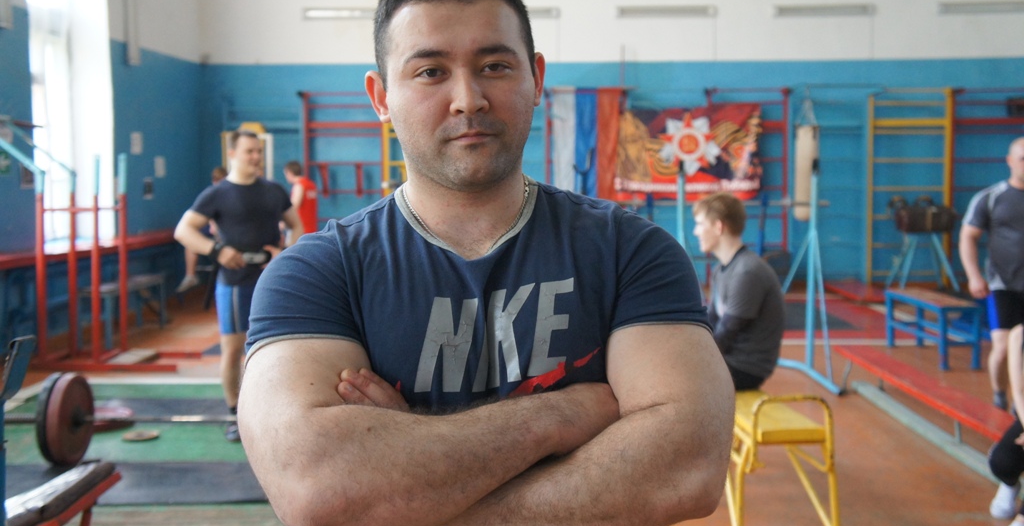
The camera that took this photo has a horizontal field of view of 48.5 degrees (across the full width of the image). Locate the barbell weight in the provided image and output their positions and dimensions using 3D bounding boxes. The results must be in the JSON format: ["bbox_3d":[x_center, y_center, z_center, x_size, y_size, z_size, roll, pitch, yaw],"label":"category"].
[{"bbox_3d":[-1.541,0.769,5.634,2.100,0.450,0.450,0,4,1],"label":"barbell weight"}]

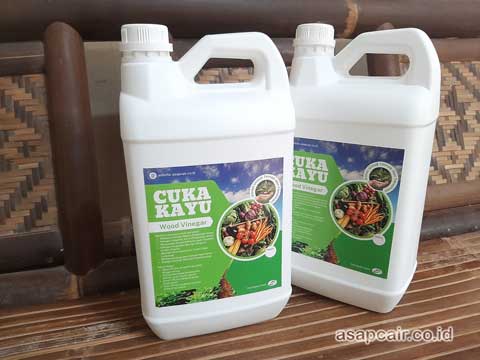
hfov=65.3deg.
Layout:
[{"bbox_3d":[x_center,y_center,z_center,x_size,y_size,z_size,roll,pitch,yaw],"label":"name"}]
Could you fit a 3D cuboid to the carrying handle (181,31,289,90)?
[{"bbox_3d":[-0.007,-0.123,0.392,0.117,0.059,0.049,-5,20,-12],"label":"carrying handle"}]

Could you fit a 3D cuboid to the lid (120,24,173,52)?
[{"bbox_3d":[-0.092,-0.139,0.365,0.053,0.027,0.053,-5,20,-12],"label":"lid"}]

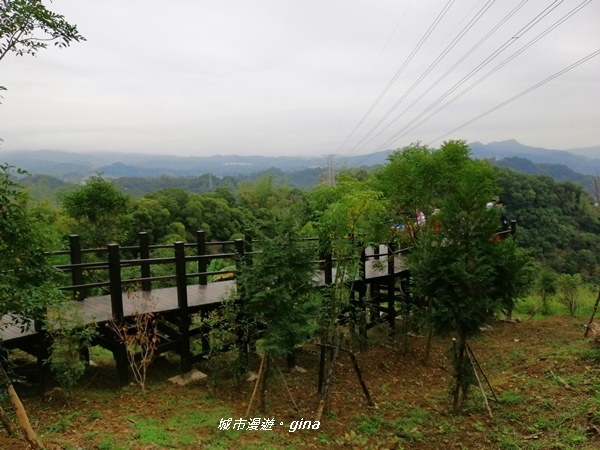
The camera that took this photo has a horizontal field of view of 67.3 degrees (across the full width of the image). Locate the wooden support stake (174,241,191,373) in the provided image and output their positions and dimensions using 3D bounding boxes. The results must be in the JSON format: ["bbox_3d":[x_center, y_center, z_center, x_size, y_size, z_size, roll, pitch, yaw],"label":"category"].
[{"bbox_3d":[-1.838,1.315,7.100,0.140,2.120,0.140,-9,11,-43],"label":"wooden support stake"}]

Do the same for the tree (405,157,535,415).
[{"bbox_3d":[1.995,0.713,5.400,1.500,3.150,1.450,-1,8,0],"label":"tree"}]

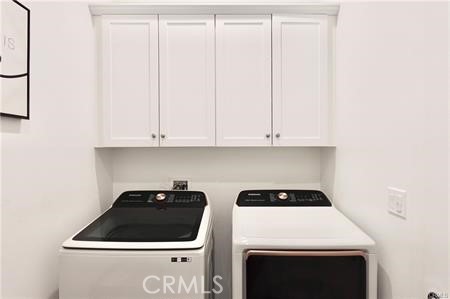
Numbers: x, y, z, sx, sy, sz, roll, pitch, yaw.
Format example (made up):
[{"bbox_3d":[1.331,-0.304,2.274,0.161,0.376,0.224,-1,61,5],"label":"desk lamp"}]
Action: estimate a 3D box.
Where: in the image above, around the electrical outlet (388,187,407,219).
[{"bbox_3d":[0.747,0.229,1.087,0.010,0.116,0.117,0,0,0],"label":"electrical outlet"}]

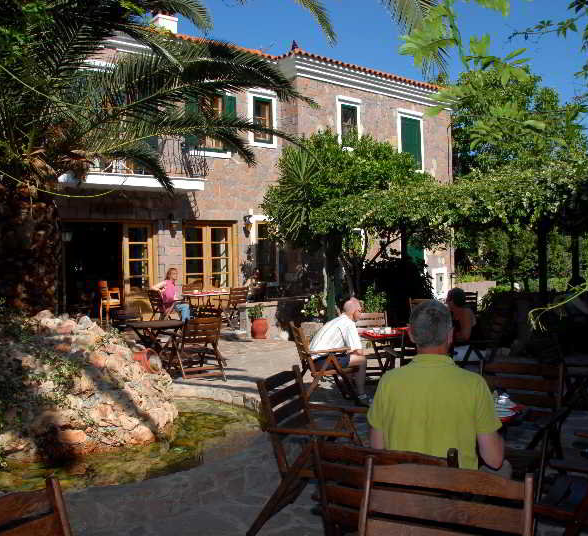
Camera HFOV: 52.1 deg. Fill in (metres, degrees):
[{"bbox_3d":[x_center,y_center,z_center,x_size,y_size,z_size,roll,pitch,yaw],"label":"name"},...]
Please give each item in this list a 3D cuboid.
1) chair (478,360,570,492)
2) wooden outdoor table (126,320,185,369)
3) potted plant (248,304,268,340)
[{"bbox_3d":[1.385,1.035,3.580,0.560,0.880,0.600,-1,1,14],"label":"chair"},{"bbox_3d":[-2.155,1.115,9.150,0.720,0.740,0.720,-2,1,-30],"label":"wooden outdoor table"},{"bbox_3d":[-0.765,1.130,12.950,0.430,0.780,0.430,-2,0,0],"label":"potted plant"}]

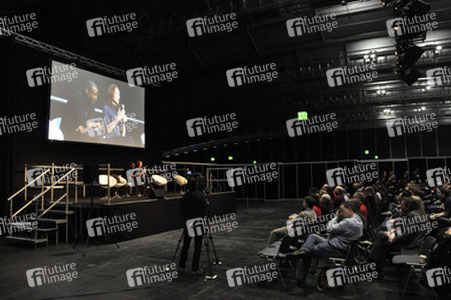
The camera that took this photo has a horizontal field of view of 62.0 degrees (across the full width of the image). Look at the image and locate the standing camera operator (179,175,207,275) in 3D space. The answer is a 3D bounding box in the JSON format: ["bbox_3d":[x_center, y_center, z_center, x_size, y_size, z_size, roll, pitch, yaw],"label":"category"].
[{"bbox_3d":[-0.575,1.306,6.565,0.490,1.700,0.380,-2,-4,35],"label":"standing camera operator"}]

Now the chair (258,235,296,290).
[{"bbox_3d":[0.830,1.720,5.930,0.500,0.800,0.460,-2,-4,28],"label":"chair"}]

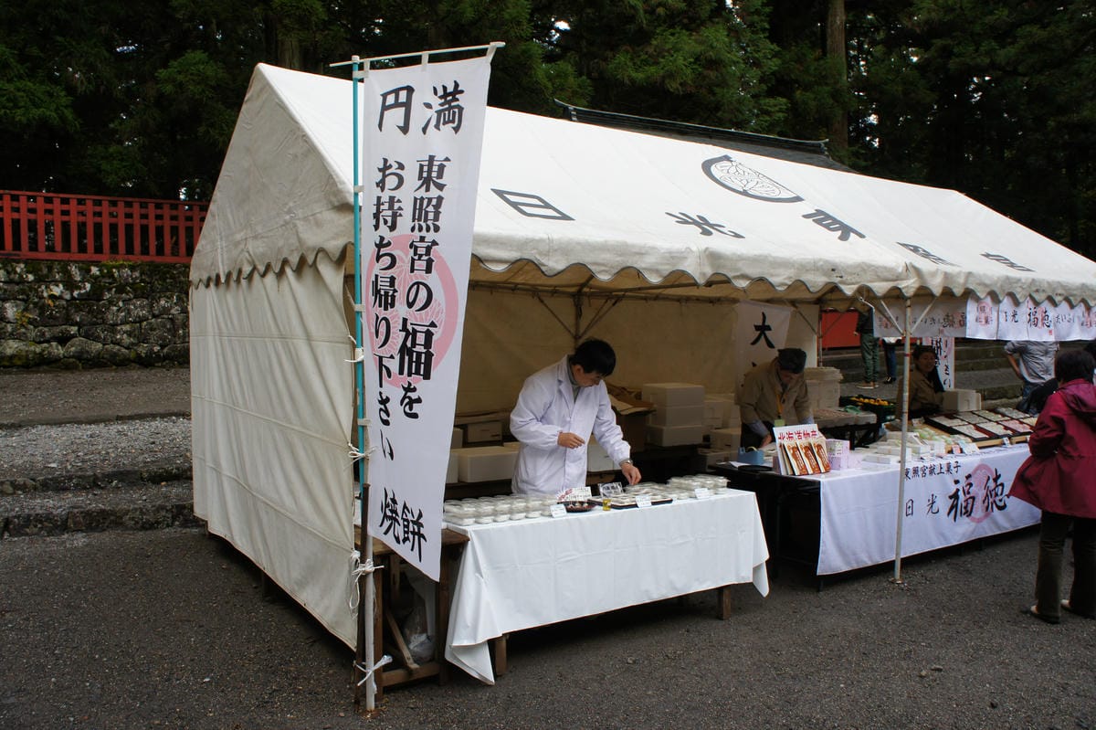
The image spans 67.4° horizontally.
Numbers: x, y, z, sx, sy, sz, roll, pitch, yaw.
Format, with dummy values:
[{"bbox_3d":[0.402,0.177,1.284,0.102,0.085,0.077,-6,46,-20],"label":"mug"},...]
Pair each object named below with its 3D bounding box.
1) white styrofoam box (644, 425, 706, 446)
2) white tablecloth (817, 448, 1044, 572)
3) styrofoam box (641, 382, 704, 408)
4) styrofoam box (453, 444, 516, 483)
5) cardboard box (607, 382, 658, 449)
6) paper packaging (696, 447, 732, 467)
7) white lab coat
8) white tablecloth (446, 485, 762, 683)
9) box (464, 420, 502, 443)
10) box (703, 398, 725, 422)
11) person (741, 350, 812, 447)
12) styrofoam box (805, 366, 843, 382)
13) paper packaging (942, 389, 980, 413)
[{"bbox_3d":[1.215,0.672,8.074,0.485,0.178,0.345,-1,4,-33],"label":"white styrofoam box"},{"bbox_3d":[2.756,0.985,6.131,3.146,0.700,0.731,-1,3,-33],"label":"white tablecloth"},{"bbox_3d":[1.251,0.305,8.135,0.484,0.191,0.355,-1,4,-33],"label":"styrofoam box"},{"bbox_3d":[-0.458,0.733,6.095,0.480,0.178,0.360,-1,4,-33],"label":"styrofoam box"},{"bbox_3d":[0.707,0.474,7.356,0.450,0.520,0.400,-1,4,-33],"label":"cardboard box"},{"bbox_3d":[1.398,0.808,6.958,0.280,0.150,0.220,-2,3,-30],"label":"paper packaging"},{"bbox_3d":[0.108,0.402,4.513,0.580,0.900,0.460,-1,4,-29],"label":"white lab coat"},{"bbox_3d":[0.329,1.102,4.545,1.860,0.710,0.530,-2,3,-29],"label":"white tablecloth"},{"bbox_3d":[-0.471,0.480,5.951,0.270,0.150,0.190,-2,3,-30],"label":"box"},{"bbox_3d":[1.468,0.389,7.147,0.190,0.150,0.250,-2,3,-32],"label":"box"},{"bbox_3d":[1.675,0.601,6.060,0.530,1.380,0.500,0,4,-20],"label":"person"},{"bbox_3d":[2.848,0.103,8.645,0.300,0.120,0.320,-2,3,-30],"label":"styrofoam box"},{"bbox_3d":[3.754,0.330,7.477,0.316,0.160,0.148,-1,4,-33],"label":"paper packaging"}]

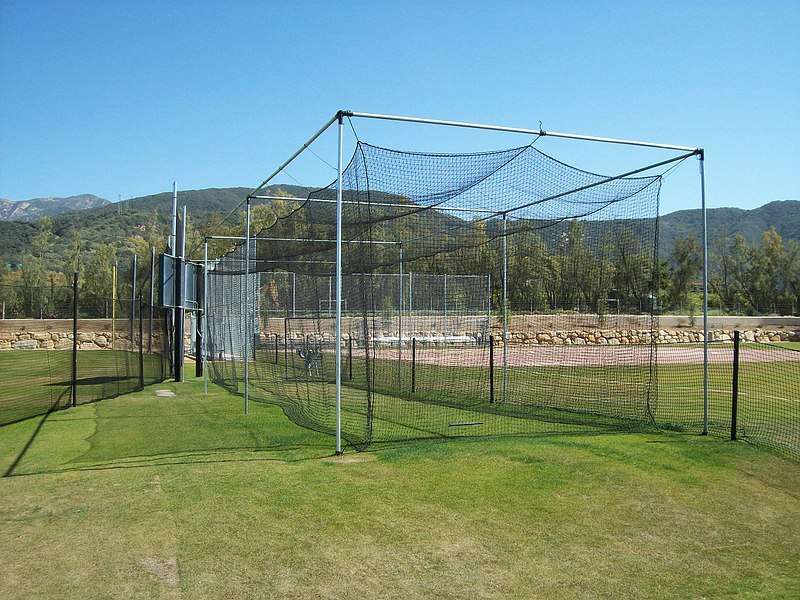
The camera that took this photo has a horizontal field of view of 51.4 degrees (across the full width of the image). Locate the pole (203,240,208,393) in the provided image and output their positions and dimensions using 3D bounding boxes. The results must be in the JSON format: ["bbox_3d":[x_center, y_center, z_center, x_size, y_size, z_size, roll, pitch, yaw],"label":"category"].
[{"bbox_3d":[-4.561,0.398,19.536,0.045,3.650,0.045,1,-3,-20],"label":"pole"}]

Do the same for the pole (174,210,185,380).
[{"bbox_3d":[-6.776,-0.151,25.715,0.240,5.380,0.240,1,-3,-20],"label":"pole"}]

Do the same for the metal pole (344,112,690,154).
[{"bbox_3d":[1.663,-1.991,10.032,4.780,0.045,0.045,1,-3,-20],"label":"metal pole"}]

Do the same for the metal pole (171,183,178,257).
[{"bbox_3d":[-8.008,-0.745,29.500,0.150,6.890,0.150,1,-3,-20],"label":"metal pole"}]

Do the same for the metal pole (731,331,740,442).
[{"bbox_3d":[4.099,1.047,10.175,0.053,1.320,0.053,4,-3,-20],"label":"metal pole"}]

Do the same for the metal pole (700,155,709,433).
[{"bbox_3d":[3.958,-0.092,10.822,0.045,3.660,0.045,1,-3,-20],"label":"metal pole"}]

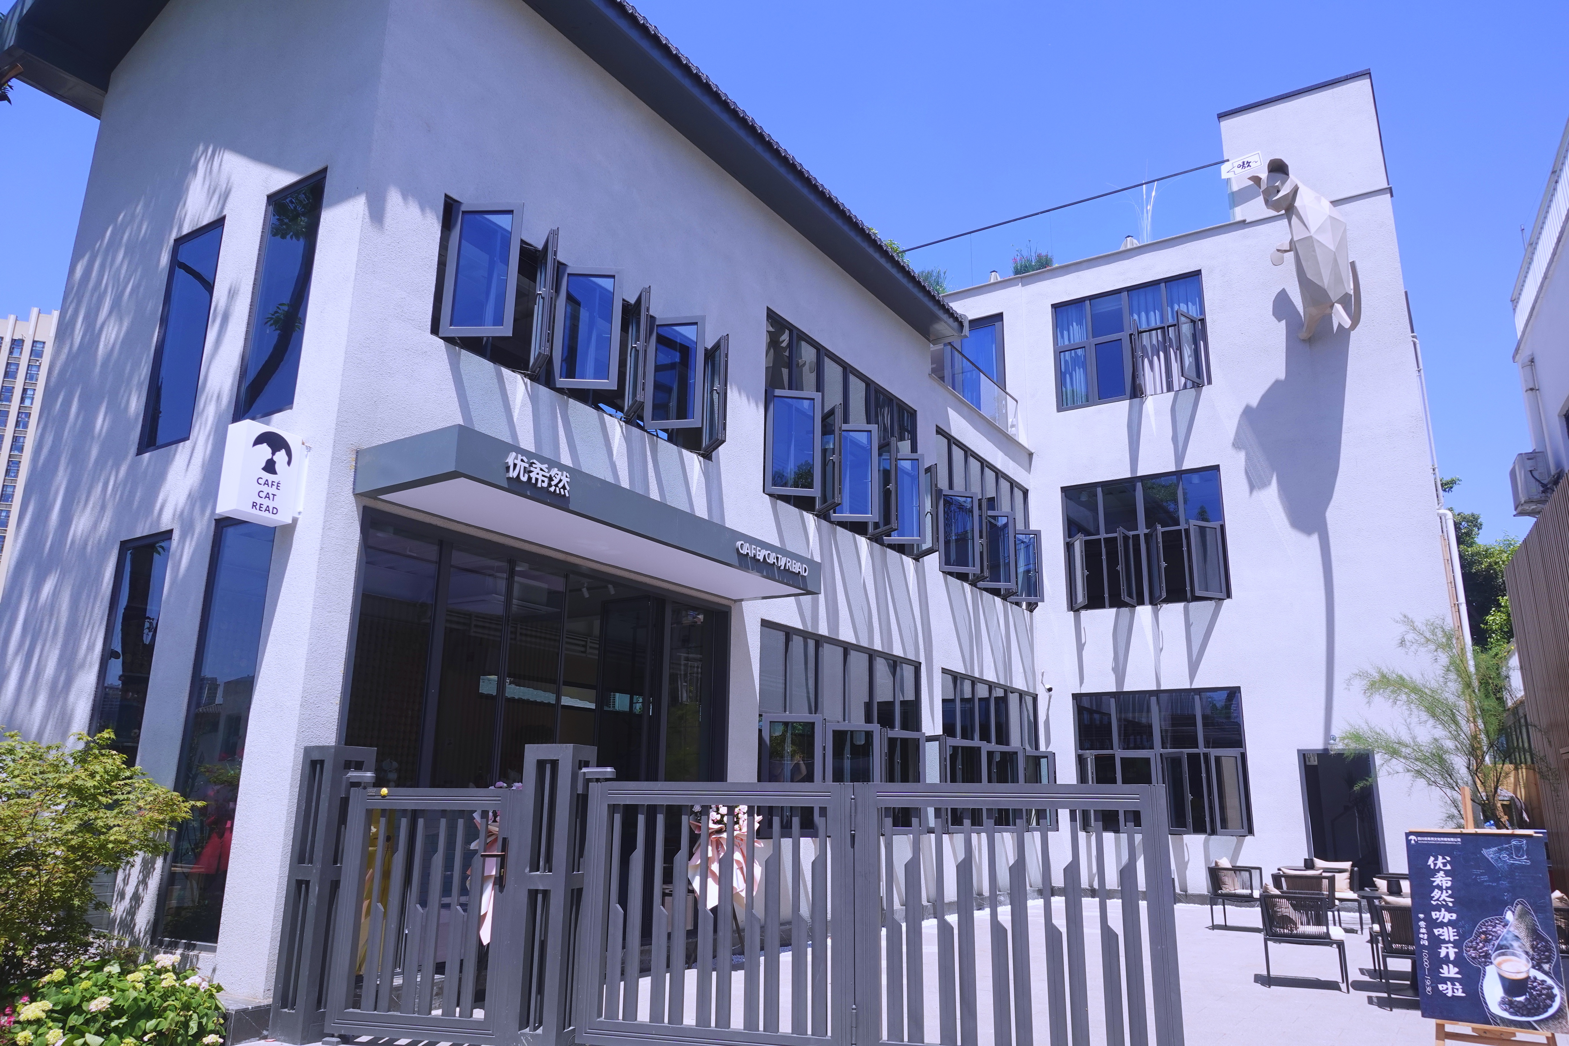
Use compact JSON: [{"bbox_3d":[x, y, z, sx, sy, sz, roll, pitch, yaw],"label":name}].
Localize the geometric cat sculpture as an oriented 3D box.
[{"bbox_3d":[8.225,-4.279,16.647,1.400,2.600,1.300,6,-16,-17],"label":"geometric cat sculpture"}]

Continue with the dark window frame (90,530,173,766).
[{"bbox_3d":[-4.412,1.334,6.896,0.645,2.528,0.080,-8,-17,30],"label":"dark window frame"}]

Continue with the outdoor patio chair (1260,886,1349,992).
[{"bbox_3d":[4.304,3.447,8.696,0.603,0.735,0.595,-6,-16,24],"label":"outdoor patio chair"}]

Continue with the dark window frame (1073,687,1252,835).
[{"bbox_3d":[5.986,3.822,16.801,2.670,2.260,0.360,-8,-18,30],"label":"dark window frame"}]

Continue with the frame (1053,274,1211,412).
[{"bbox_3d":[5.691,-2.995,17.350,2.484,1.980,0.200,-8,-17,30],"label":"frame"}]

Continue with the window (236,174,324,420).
[{"bbox_3d":[-3.369,-1.517,6.996,0.660,1.680,0.080,-8,-17,30],"label":"window"}]

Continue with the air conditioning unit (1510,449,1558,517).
[{"bbox_3d":[9.727,-0.495,13.649,0.300,0.580,0.800,-7,-16,27],"label":"air conditioning unit"}]

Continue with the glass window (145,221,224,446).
[{"bbox_3d":[-4.356,-1.356,7.560,0.675,1.714,0.100,-8,-17,30],"label":"glass window"}]

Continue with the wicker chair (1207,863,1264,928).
[{"bbox_3d":[5.384,4.408,12.344,0.595,0.735,0.573,-10,-18,34],"label":"wicker chair"}]

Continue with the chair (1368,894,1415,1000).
[{"bbox_3d":[4.720,3.176,7.695,0.590,0.730,0.600,-6,-17,25],"label":"chair"}]

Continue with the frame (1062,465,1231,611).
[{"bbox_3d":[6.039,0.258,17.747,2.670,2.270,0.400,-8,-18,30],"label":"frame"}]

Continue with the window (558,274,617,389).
[{"bbox_3d":[-1.719,-1.745,9.345,0.550,1.170,0.070,1,-15,-1],"label":"window"}]

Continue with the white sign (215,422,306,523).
[{"bbox_3d":[-3.553,-0.327,7.100,0.215,0.617,0.405,-8,-18,30],"label":"white sign"}]

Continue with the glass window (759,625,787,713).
[{"bbox_3d":[-0.123,1.434,10.165,0.060,0.838,0.529,-8,-17,30],"label":"glass window"}]

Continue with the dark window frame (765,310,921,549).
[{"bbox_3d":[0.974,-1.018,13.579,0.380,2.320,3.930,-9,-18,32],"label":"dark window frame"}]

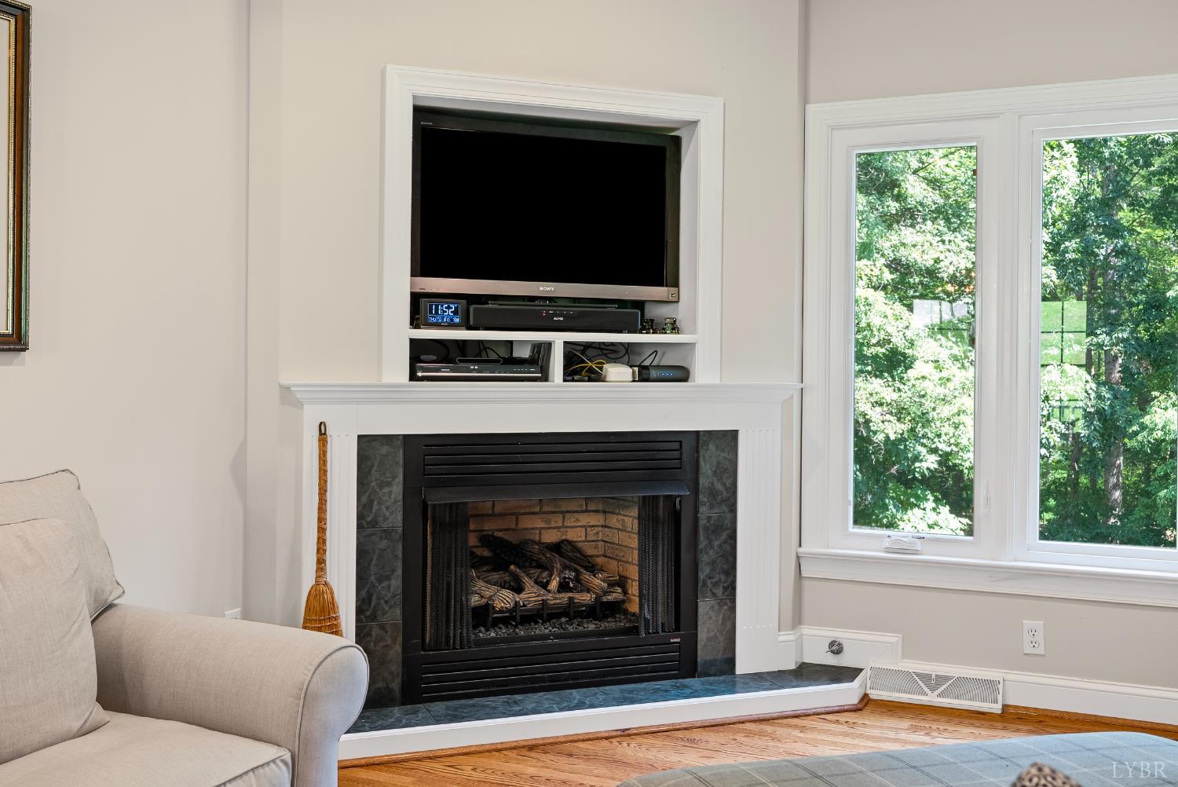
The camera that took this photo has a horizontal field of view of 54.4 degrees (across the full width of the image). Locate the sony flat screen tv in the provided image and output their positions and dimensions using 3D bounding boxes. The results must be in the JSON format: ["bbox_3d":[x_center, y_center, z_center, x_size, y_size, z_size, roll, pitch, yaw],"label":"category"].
[{"bbox_3d":[-0.154,-0.625,3.959,0.998,0.590,0.105,0,1,-21],"label":"sony flat screen tv"}]

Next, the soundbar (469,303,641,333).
[{"bbox_3d":[-0.122,-0.251,3.953,0.616,0.085,0.095,0,1,-21],"label":"soundbar"}]

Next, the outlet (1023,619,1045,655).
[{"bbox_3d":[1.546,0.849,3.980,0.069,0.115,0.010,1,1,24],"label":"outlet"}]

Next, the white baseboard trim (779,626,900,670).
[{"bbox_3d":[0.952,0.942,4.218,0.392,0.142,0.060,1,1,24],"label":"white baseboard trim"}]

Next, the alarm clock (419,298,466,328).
[{"bbox_3d":[-0.479,-0.259,3.776,0.148,0.099,0.050,0,1,-21],"label":"alarm clock"}]

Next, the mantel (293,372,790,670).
[{"bbox_3d":[-0.091,0.487,3.841,1.824,1.045,0.105,0,1,-21],"label":"mantel"}]

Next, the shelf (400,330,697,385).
[{"bbox_3d":[-0.152,-0.126,4.000,1.024,0.167,0.320,0,1,-21],"label":"shelf"}]

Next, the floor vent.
[{"bbox_3d":[1.235,1.047,4.087,0.455,0.112,0.067,1,1,24],"label":"floor vent"}]

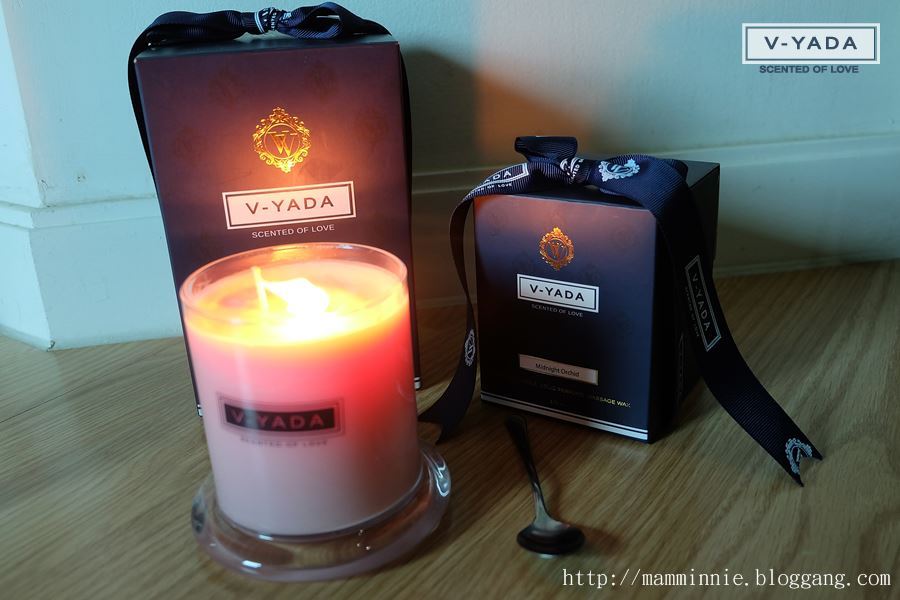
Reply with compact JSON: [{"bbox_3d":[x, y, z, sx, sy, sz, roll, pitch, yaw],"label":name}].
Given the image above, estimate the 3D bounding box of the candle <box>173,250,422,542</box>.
[{"bbox_3d":[-0.056,0.032,0.329,0.084,0.088,0.084,-2,22,4],"label":"candle"}]

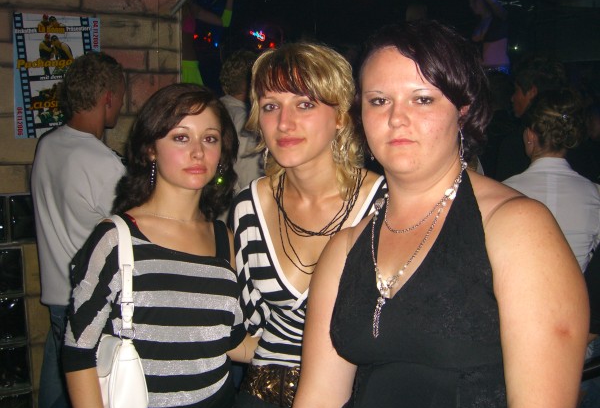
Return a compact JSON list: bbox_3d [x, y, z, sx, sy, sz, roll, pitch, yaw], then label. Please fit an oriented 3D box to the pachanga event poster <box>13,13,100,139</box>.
[{"bbox_3d":[-1.088,-0.571,2.950,0.375,0.545,0.015,-1,8,-19],"label":"pachanga event poster"}]

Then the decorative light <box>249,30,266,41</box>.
[{"bbox_3d":[-0.387,-1.535,6.000,0.160,0.110,0.050,2,8,0],"label":"decorative light"}]

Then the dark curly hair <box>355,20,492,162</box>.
[{"bbox_3d":[0.202,-0.181,1.070,0.205,0.225,0.225,5,9,22],"label":"dark curly hair"}]

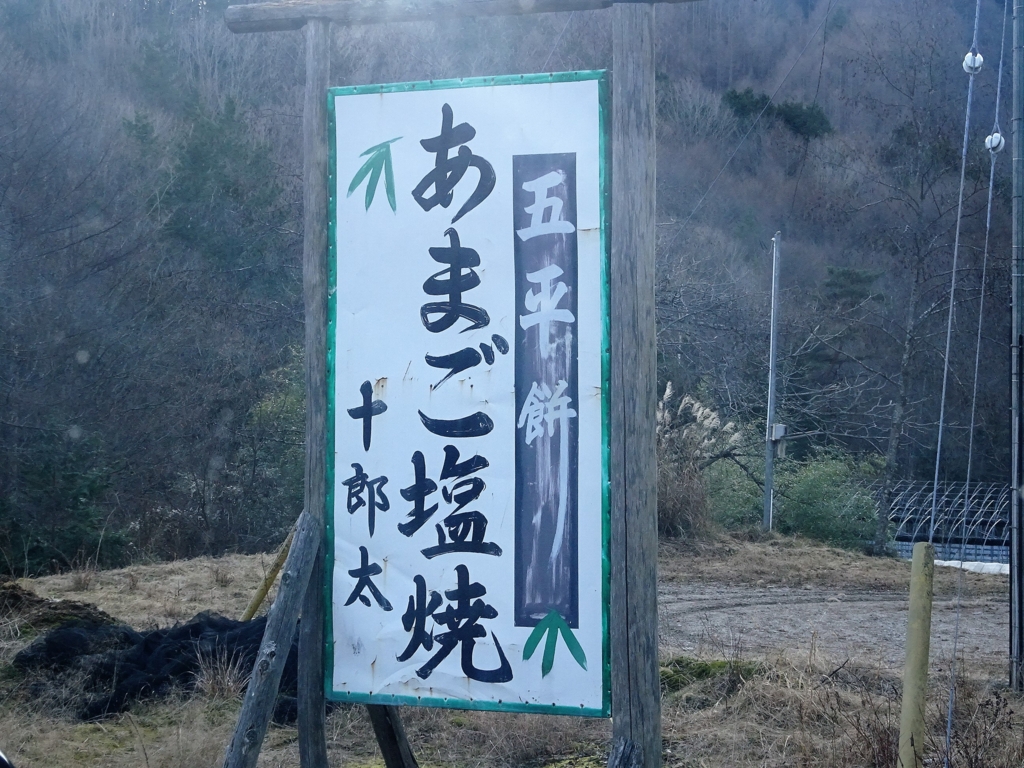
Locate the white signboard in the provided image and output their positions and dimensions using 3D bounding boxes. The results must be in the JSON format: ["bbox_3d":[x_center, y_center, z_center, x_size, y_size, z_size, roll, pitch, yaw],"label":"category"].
[{"bbox_3d":[-0.131,0.028,7.130,0.915,1.825,0.040,0,-1,26],"label":"white signboard"}]

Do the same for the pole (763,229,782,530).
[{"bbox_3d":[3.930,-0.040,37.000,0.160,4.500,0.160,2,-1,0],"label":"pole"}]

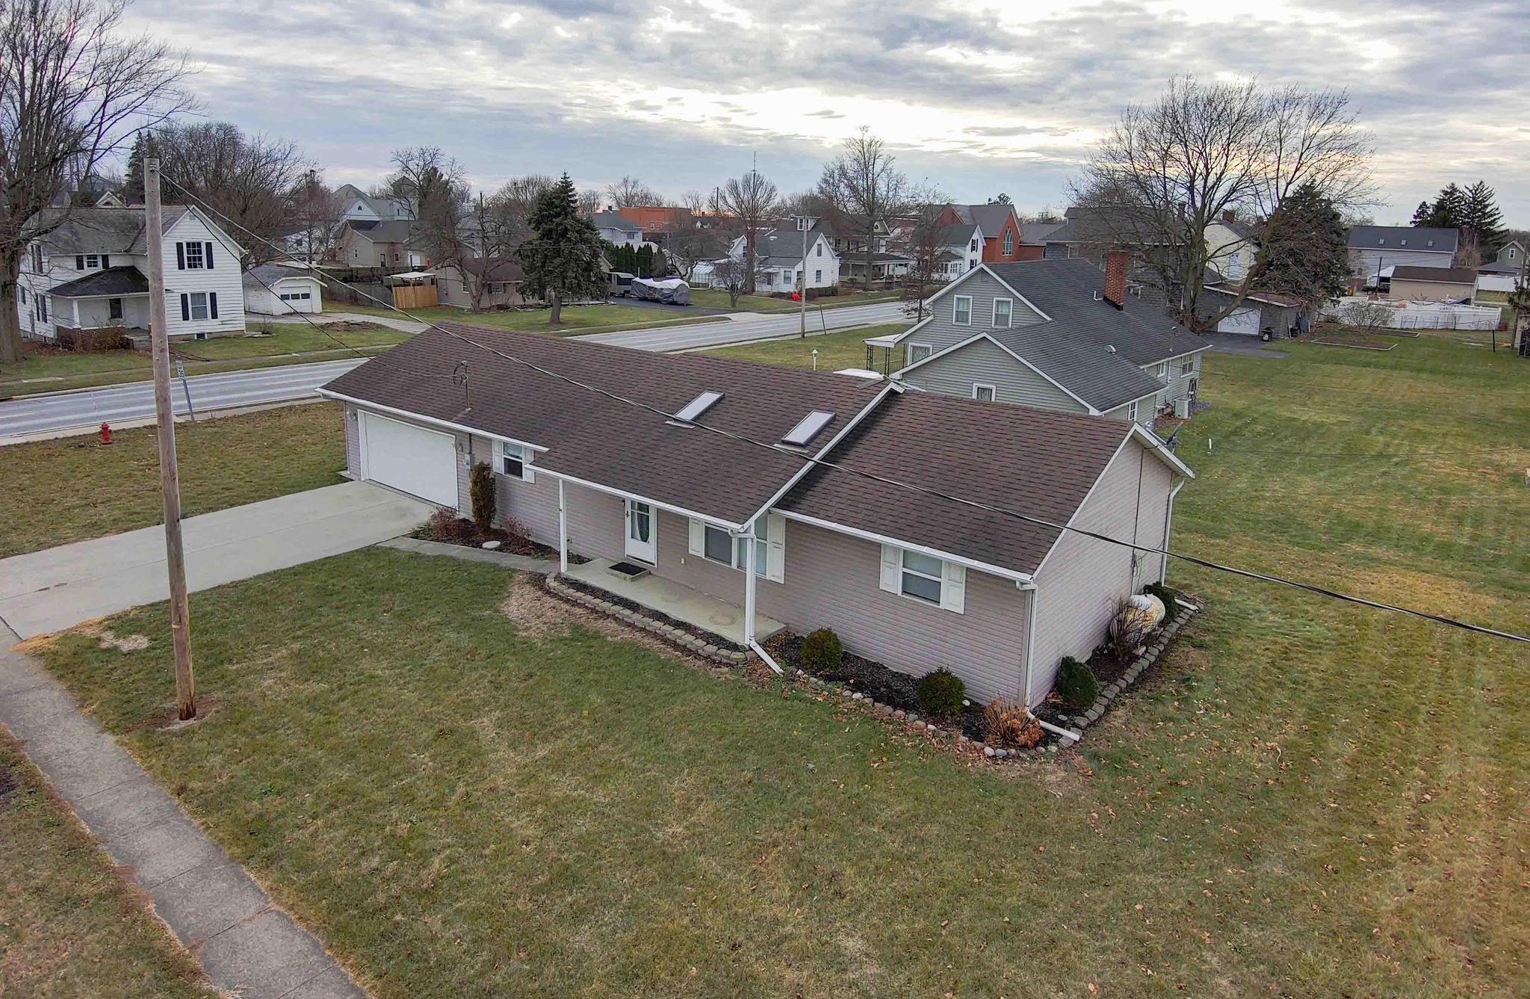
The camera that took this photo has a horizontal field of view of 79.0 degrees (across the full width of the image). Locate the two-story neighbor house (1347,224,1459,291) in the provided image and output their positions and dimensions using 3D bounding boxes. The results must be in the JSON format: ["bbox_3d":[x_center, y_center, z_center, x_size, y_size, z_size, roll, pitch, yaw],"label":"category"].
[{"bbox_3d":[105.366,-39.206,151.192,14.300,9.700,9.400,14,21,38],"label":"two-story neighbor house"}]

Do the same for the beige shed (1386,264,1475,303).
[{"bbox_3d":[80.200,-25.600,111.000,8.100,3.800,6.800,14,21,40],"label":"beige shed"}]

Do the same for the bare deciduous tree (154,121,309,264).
[{"bbox_3d":[-52.908,-29.237,93.945,13.600,16.800,13.600,1,16,0],"label":"bare deciduous tree"}]

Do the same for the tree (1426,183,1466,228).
[{"bbox_3d":[127.313,-50.363,176.078,6.200,18.500,6.200,1,16,0],"label":"tree"}]

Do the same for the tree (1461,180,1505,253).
[{"bbox_3d":[130.975,-49.219,172.219,7.200,19.000,7.200,1,16,0],"label":"tree"}]

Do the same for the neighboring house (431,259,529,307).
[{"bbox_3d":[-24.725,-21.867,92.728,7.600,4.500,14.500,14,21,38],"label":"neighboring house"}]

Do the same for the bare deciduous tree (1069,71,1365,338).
[{"bbox_3d":[37.199,-23.715,76.159,23.000,19.800,21.000,9,18,23],"label":"bare deciduous tree"}]

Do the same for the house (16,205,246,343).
[{"bbox_3d":[-40.927,-14.647,59.221,8.400,8.200,10.300,12,19,34],"label":"house"}]

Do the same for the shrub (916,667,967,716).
[{"bbox_3d":[3.028,3.268,15.940,0.860,0.820,0.860,5,17,12],"label":"shrub"}]

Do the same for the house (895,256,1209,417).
[{"bbox_3d":[11.963,-7.255,41.624,13.400,6.900,18.400,14,21,38],"label":"house"}]

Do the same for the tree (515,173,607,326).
[{"bbox_3d":[-16.166,-19.661,73.228,7.300,11.600,7.300,-2,17,-12],"label":"tree"}]

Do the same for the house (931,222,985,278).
[{"bbox_3d":[29.791,-38.358,144.835,7.500,8.400,8.500,12,19,34],"label":"house"}]

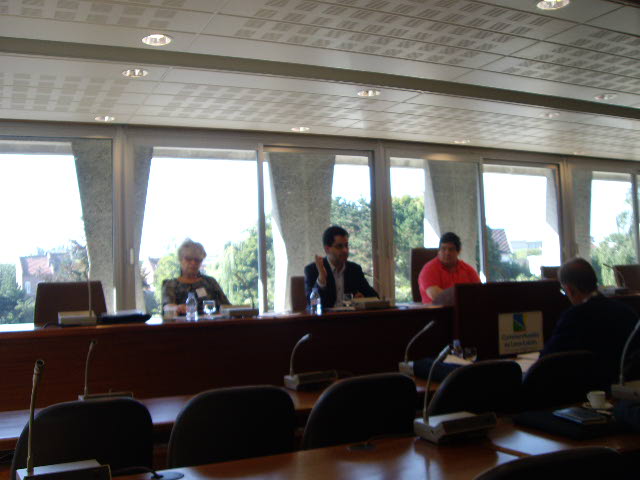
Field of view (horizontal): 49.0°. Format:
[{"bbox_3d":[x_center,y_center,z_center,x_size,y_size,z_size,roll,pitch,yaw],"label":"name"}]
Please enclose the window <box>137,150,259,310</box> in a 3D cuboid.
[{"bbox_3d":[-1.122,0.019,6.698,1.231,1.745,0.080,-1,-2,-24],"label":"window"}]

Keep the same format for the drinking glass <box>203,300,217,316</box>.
[{"bbox_3d":[-0.722,0.460,4.594,0.080,0.112,0.080,0,-2,-26],"label":"drinking glass"}]

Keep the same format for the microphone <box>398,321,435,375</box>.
[{"bbox_3d":[0.586,0.554,3.665,0.260,0.300,0.290,0,-2,-26],"label":"microphone"}]

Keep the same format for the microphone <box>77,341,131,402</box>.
[{"bbox_3d":[-0.868,0.558,2.947,0.260,0.300,0.290,0,-2,-26],"label":"microphone"}]

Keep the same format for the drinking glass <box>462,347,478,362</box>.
[{"bbox_3d":[0.782,0.610,3.644,0.072,0.105,0.072,-1,-2,-24],"label":"drinking glass"}]

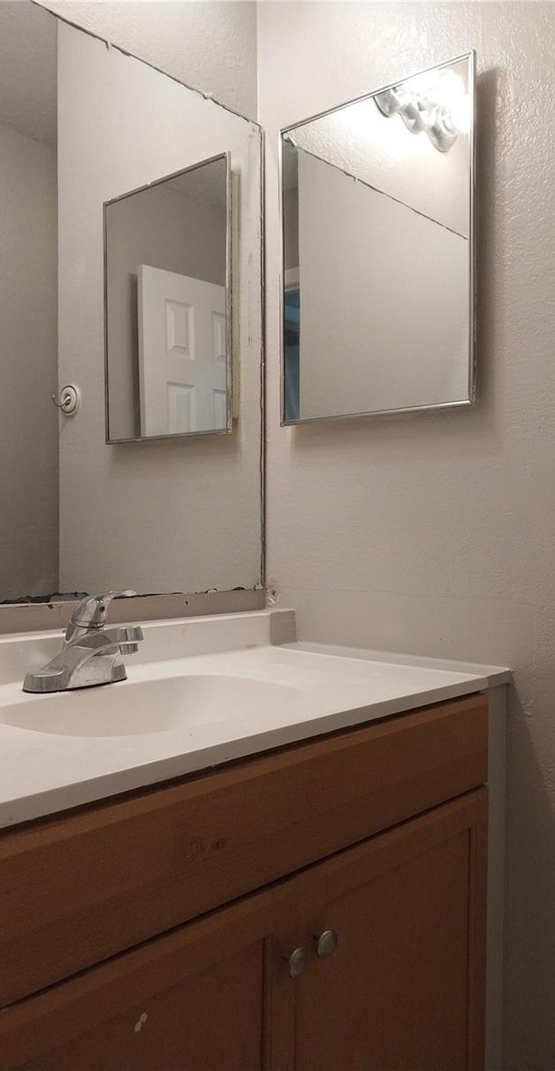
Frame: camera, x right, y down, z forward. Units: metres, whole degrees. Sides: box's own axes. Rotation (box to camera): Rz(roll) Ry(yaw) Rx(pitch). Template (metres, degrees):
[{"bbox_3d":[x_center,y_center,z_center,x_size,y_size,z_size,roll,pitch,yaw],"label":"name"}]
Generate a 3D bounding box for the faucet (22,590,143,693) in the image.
[{"bbox_3d":[-0.246,0.146,1.134,0.172,0.141,0.163,0,0,42],"label":"faucet"}]

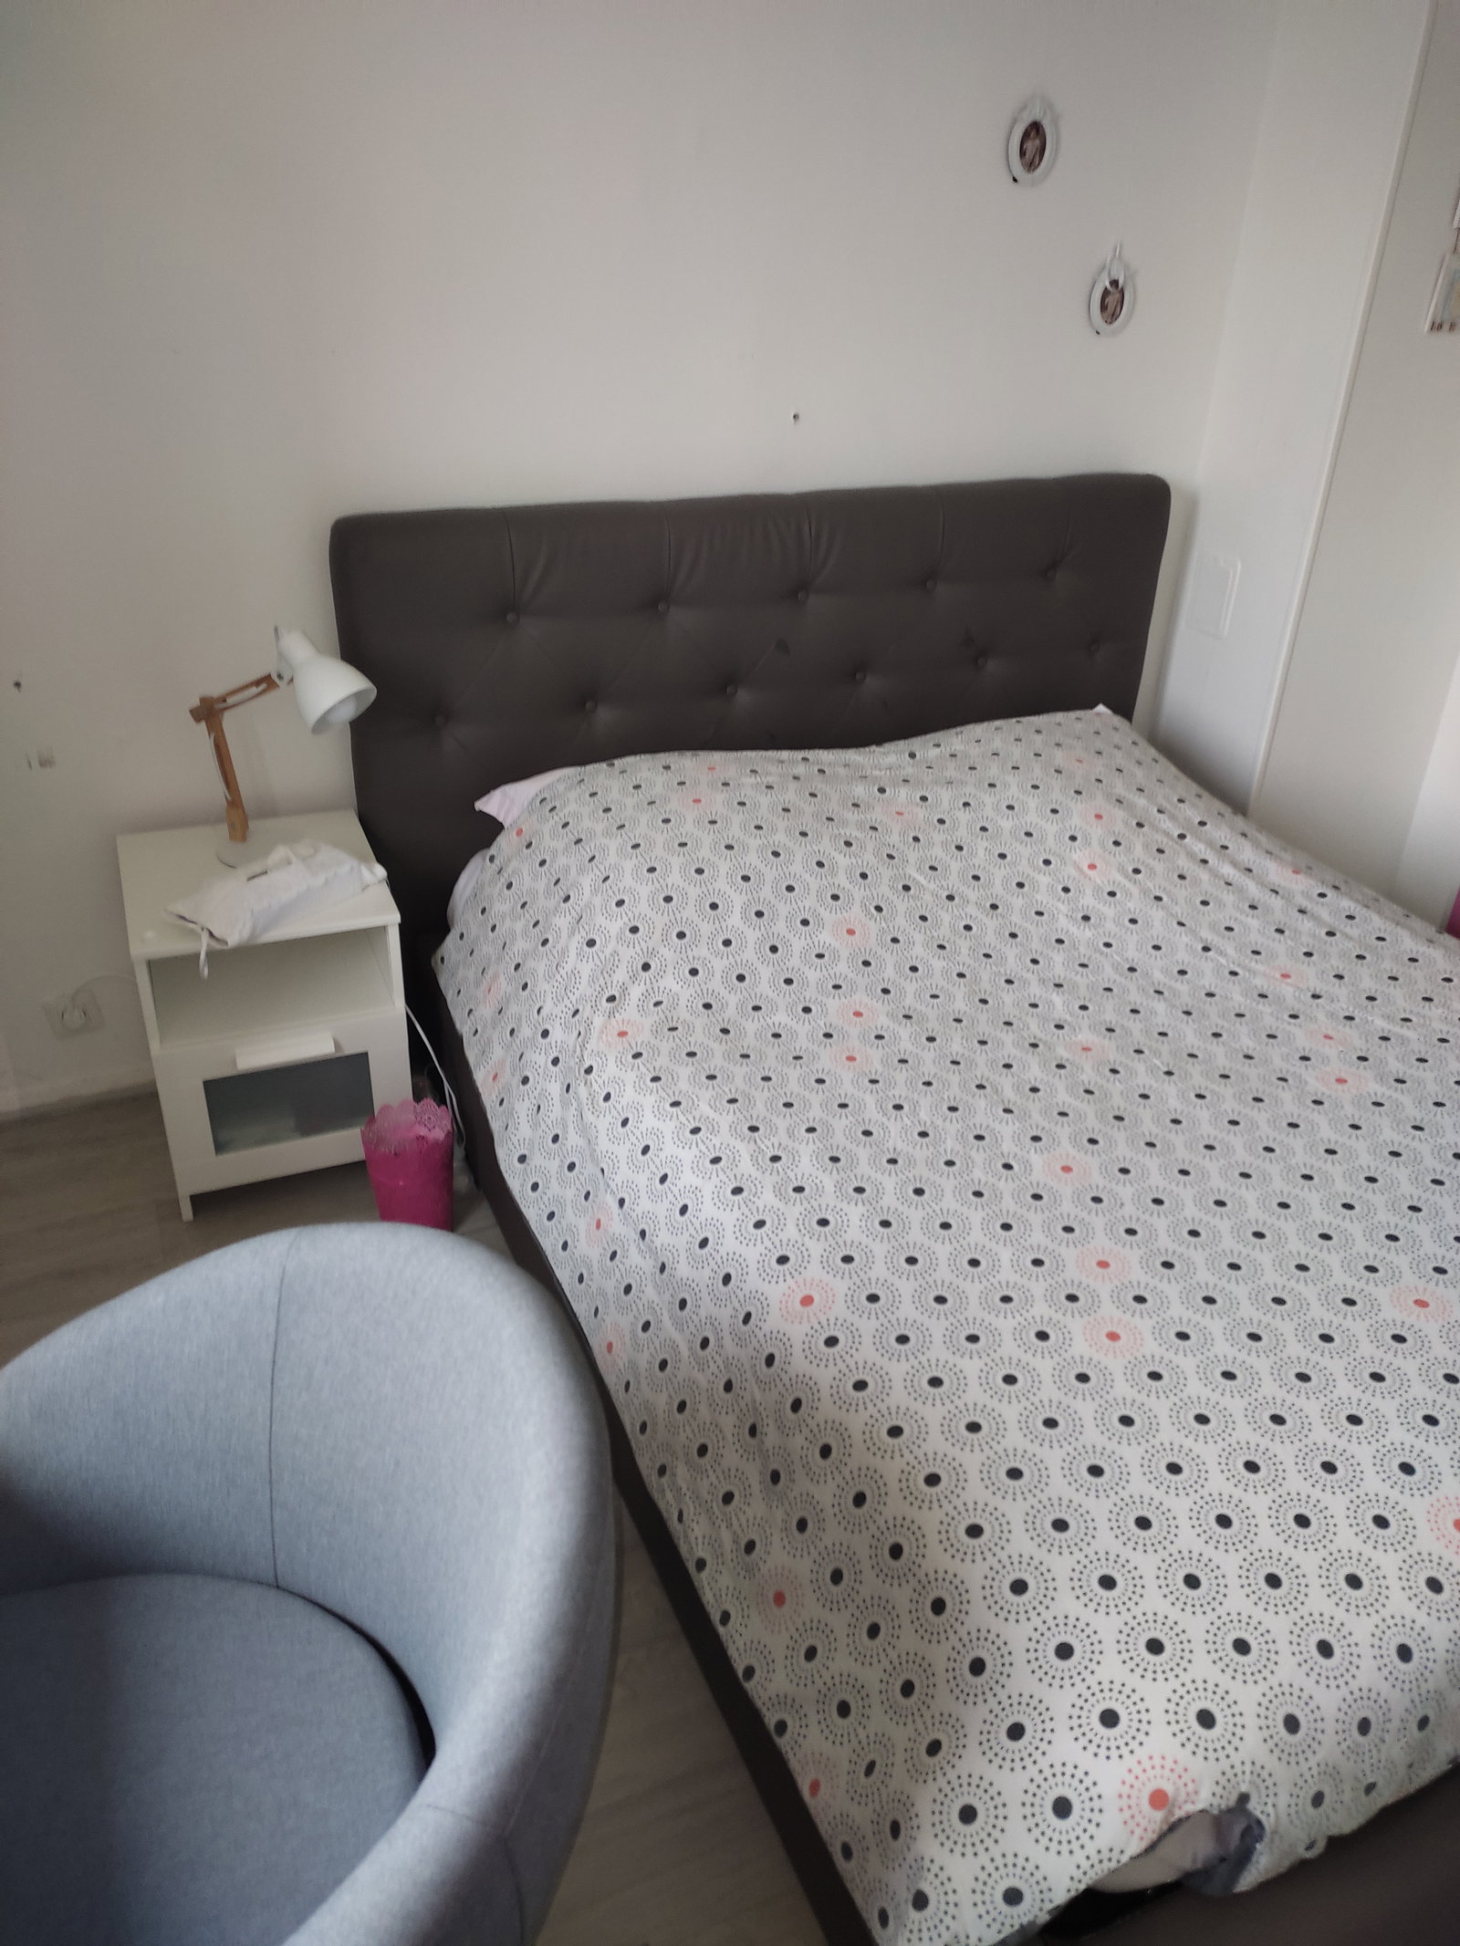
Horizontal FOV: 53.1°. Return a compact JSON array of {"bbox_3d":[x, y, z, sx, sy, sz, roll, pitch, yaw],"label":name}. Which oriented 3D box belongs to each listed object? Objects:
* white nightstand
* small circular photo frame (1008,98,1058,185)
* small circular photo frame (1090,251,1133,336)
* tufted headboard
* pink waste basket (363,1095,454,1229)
[{"bbox_3d":[-0.794,0.065,2.536,0.390,0.530,0.410,-10,32,-20],"label":"white nightstand"},{"bbox_3d":[0.535,-1.462,2.576,0.104,0.132,0.018,-11,32,-21],"label":"small circular photo frame"},{"bbox_3d":[0.730,-1.285,2.781,0.101,0.138,0.018,-11,32,-21],"label":"small circular photo frame"},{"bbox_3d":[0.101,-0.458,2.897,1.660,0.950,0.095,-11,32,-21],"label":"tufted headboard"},{"bbox_3d":[-0.517,0.340,2.390,0.147,0.220,0.147,-11,32,-21],"label":"pink waste basket"}]

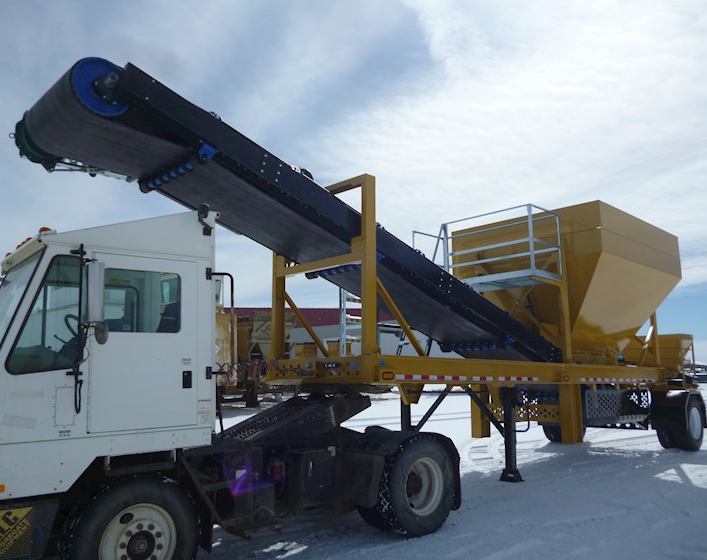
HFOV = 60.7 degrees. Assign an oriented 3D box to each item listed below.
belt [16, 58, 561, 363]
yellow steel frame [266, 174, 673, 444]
[{"bbox_3d":[0.264,-0.073,8.204,8.693,0.570,1.360,29,-26,-38],"label":"belt"},{"bbox_3d":[2.771,1.062,10.473,9.000,3.360,2.000,9,-13,-43],"label":"yellow steel frame"}]

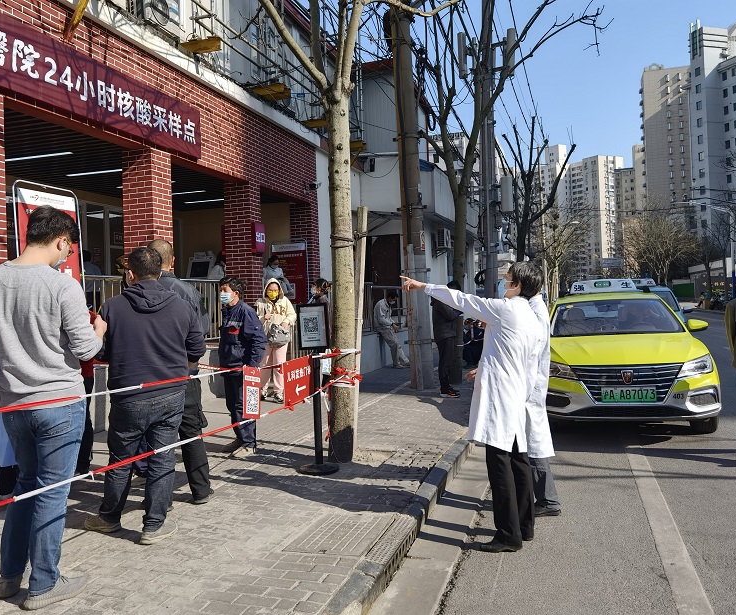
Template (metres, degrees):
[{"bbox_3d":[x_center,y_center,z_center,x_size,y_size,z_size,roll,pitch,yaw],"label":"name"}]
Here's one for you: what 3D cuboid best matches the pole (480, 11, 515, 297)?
[{"bbox_3d":[2.943,-3.465,15.000,0.700,9.000,0.600,-1,1,18],"label":"pole"}]

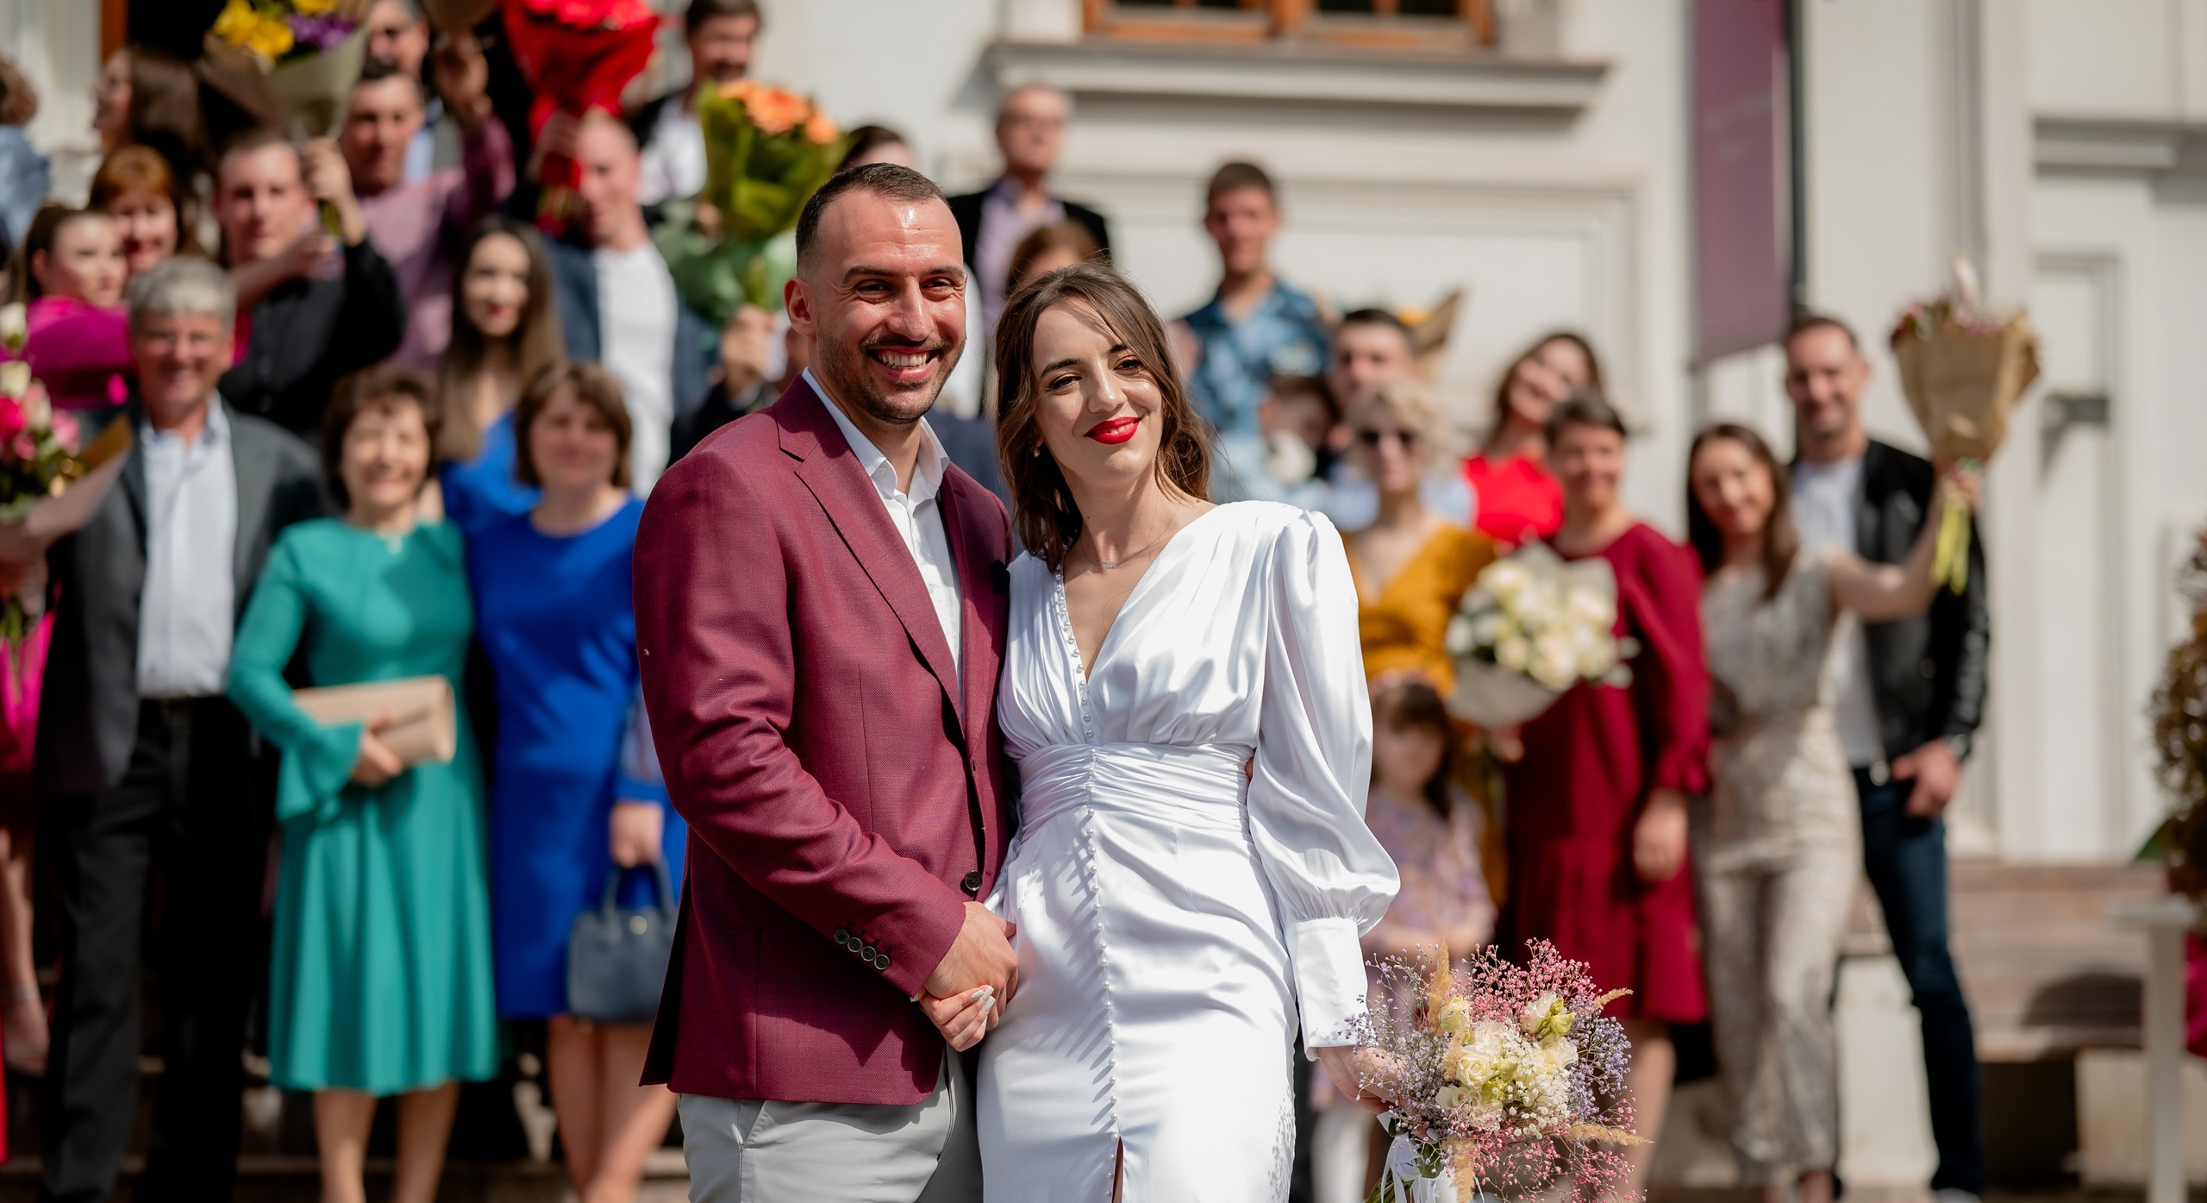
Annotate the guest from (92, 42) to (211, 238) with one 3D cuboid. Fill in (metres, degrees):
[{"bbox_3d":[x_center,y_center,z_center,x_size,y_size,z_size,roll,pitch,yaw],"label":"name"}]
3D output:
[{"bbox_3d":[-2.076,-0.400,11.387,0.460,1.640,0.330,-2,-3,37],"label":"guest"}]

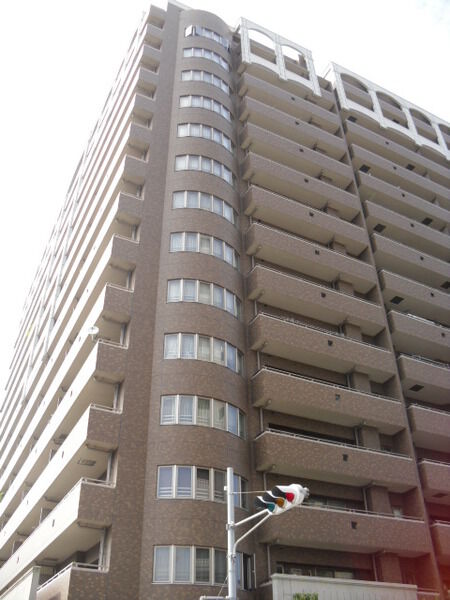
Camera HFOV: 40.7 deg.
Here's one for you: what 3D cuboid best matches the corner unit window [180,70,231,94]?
[{"bbox_3d":[-0.893,-13.489,37.737,3.741,1.236,0.681,16,-41,-21],"label":"corner unit window"}]

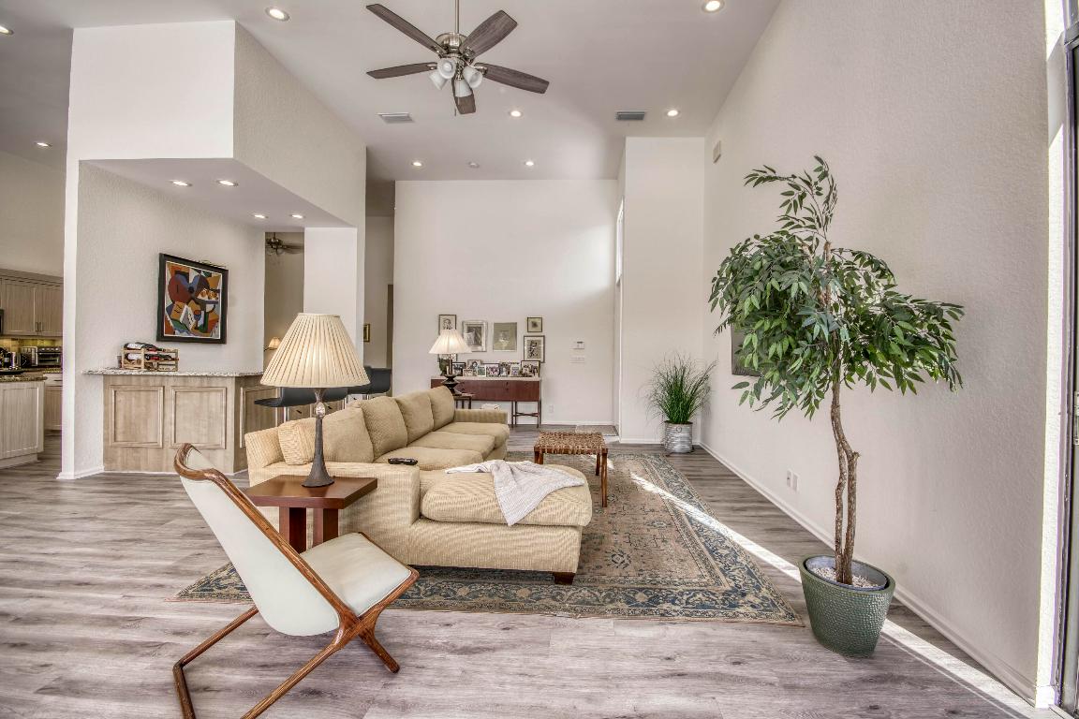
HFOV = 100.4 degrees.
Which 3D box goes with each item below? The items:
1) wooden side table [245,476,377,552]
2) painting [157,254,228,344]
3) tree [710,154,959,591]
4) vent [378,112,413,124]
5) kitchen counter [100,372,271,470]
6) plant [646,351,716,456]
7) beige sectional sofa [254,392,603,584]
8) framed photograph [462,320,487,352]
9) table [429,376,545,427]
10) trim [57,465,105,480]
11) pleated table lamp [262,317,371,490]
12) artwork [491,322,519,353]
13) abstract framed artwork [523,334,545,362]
[{"bbox_3d":[-1.147,0.909,2.241,0.540,0.550,0.365,1,0,5],"label":"wooden side table"},{"bbox_3d":[-4.272,-0.709,5.614,0.040,0.990,0.970,1,0,6],"label":"painting"},{"bbox_3d":[1.254,0.036,1.956,0.950,1.800,0.880,1,0,6],"label":"tree"},{"bbox_3d":[-1.956,-3.311,6.176,0.400,0.030,0.230,1,0,6],"label":"vent"},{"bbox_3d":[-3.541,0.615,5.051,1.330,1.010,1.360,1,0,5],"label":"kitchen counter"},{"bbox_3d":[1.894,0.573,6.004,0.900,1.283,0.840,1,0,5],"label":"plant"},{"bbox_3d":[-0.576,0.743,3.859,1.930,0.880,2.820,1,0,5],"label":"beige sectional sofa"},{"bbox_3d":[-1.201,-0.433,8.373,0.470,0.555,0.030,1,0,6],"label":"framed photograph"},{"bbox_3d":[-0.936,0.747,8.110,1.970,0.850,0.460,1,0,6],"label":"table"},{"bbox_3d":[-4.495,1.111,4.437,0.140,0.080,0.330,1,0,6],"label":"trim"},{"bbox_3d":[-1.130,0.204,2.285,0.489,0.860,0.489,1,0,5],"label":"pleated table lamp"},{"bbox_3d":[-0.620,-0.408,8.128,0.452,0.519,0.035,1,0,5],"label":"artwork"},{"bbox_3d":[-0.094,-0.188,8.260,0.386,0.490,0.030,1,0,6],"label":"abstract framed artwork"}]

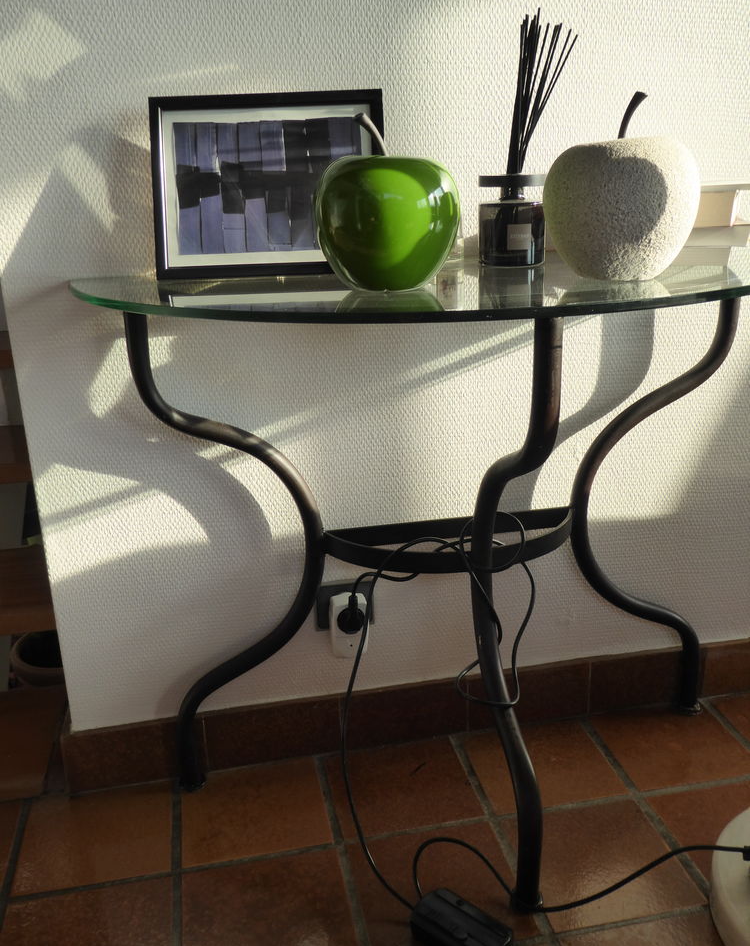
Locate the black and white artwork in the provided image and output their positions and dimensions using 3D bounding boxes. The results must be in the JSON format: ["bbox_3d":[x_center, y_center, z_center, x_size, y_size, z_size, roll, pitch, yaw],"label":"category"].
[{"bbox_3d":[-0.127,-0.342,1.111,0.278,0.212,0.022,-1,6,4],"label":"black and white artwork"}]

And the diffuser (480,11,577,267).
[{"bbox_3d":[0.185,-0.397,1.107,0.118,0.287,0.100,-3,18,-1],"label":"diffuser"}]

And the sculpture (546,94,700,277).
[{"bbox_3d":[0.258,-0.293,0.948,0.156,0.182,0.156,3,18,14],"label":"sculpture"}]

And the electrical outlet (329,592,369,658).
[{"bbox_3d":[-0.040,0.219,1.340,0.053,0.082,0.044,-5,18,-10],"label":"electrical outlet"}]

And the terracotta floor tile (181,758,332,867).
[{"bbox_3d":[-0.173,0.479,1.313,0.200,0.010,0.195,-5,18,-10],"label":"terracotta floor tile"}]

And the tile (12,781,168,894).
[{"bbox_3d":[-0.381,0.499,1.275,0.200,0.010,0.195,-5,18,-10],"label":"tile"}]

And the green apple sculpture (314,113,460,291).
[{"bbox_3d":[0.010,-0.275,0.938,0.148,0.171,0.148,-2,18,1],"label":"green apple sculpture"}]

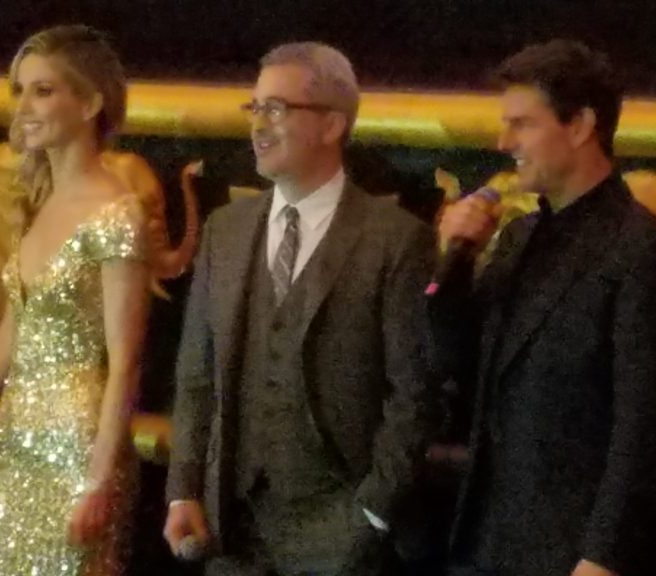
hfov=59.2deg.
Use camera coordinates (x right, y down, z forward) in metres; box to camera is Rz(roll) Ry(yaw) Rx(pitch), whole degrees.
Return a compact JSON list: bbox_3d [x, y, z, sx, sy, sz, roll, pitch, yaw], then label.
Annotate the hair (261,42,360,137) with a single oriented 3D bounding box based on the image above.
[{"bbox_3d":[-0.033,-0.368,1.070,0.190,0.170,0.165,6,-6,-40],"label":"hair"}]

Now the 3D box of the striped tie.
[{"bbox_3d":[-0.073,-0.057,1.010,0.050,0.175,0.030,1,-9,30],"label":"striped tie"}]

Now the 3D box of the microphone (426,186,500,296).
[{"bbox_3d":[0.238,-0.083,1.030,0.050,0.240,0.050,28,-12,16],"label":"microphone"}]

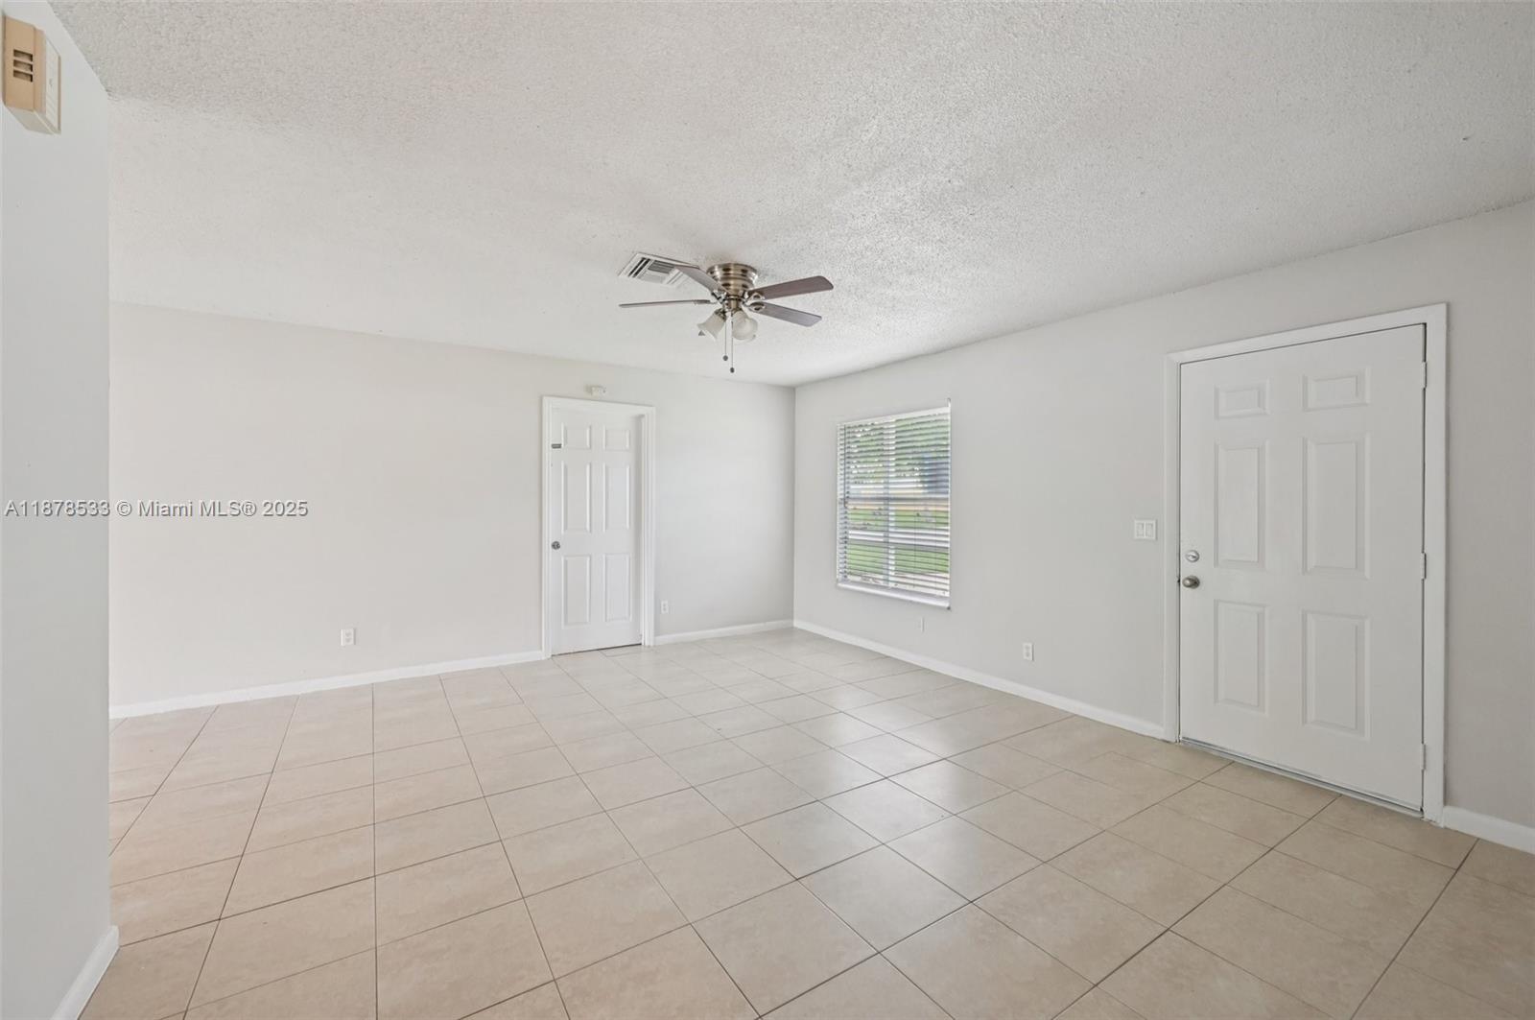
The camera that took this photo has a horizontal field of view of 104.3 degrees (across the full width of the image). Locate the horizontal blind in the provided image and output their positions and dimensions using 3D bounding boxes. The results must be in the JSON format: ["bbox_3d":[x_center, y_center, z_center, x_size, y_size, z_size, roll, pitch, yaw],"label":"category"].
[{"bbox_3d":[1.055,-0.050,5.066,0.055,1.470,1.292,0,1,-33],"label":"horizontal blind"}]

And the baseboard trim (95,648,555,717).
[{"bbox_3d":[-2.830,1.185,4.159,2.443,0.075,0.018,0,1,-33],"label":"baseboard trim"}]

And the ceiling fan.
[{"bbox_3d":[-0.158,-0.934,2.970,1.050,0.510,1.070,0,1,-33],"label":"ceiling fan"}]

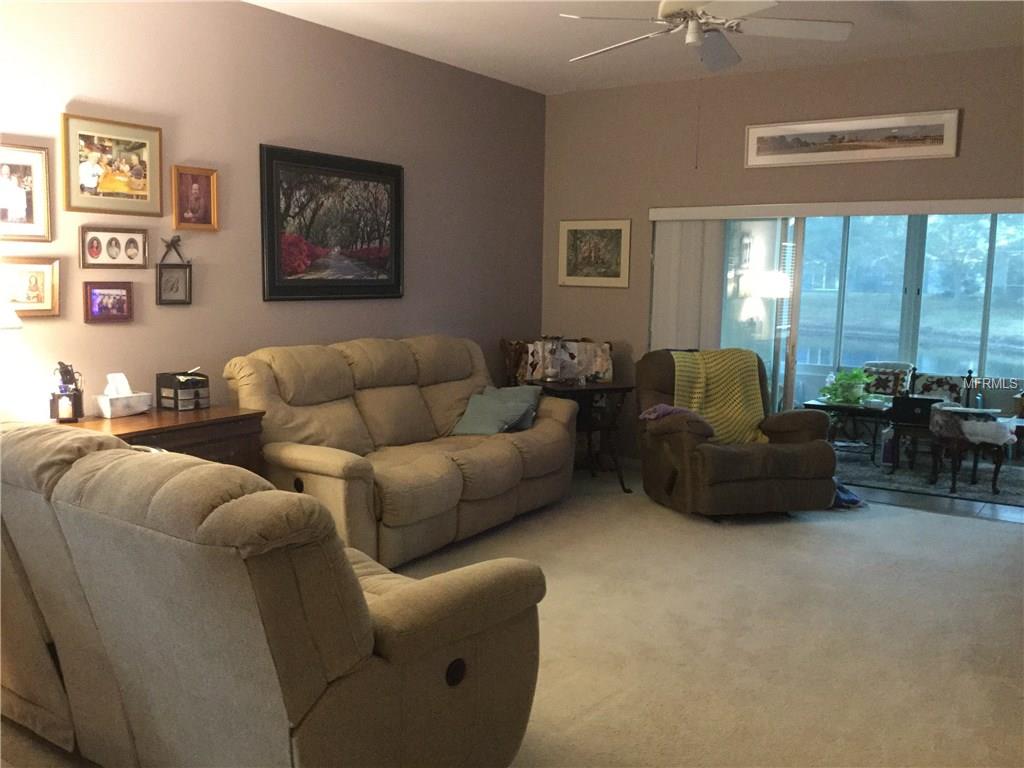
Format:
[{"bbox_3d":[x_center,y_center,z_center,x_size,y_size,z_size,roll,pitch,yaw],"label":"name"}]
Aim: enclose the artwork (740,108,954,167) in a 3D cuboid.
[{"bbox_3d":[2.265,-1.650,6.227,1.376,0.297,0.025,6,9,33],"label":"artwork"}]

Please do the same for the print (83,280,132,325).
[{"bbox_3d":[-1.944,-0.392,4.428,0.025,0.193,0.238,6,9,34],"label":"print"}]

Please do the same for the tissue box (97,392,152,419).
[{"bbox_3d":[-1.894,0.098,4.479,0.115,0.100,0.250,4,8,24],"label":"tissue box"}]

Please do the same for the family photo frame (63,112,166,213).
[{"bbox_3d":[-1.898,-1.034,4.394,0.030,0.430,0.500,6,9,34],"label":"family photo frame"}]

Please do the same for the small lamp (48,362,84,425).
[{"bbox_3d":[-2.009,0.034,4.140,0.145,0.275,0.125,-5,9,-37],"label":"small lamp"}]

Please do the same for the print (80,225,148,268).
[{"bbox_3d":[-1.894,-0.646,4.380,0.025,0.191,0.336,6,9,33],"label":"print"}]

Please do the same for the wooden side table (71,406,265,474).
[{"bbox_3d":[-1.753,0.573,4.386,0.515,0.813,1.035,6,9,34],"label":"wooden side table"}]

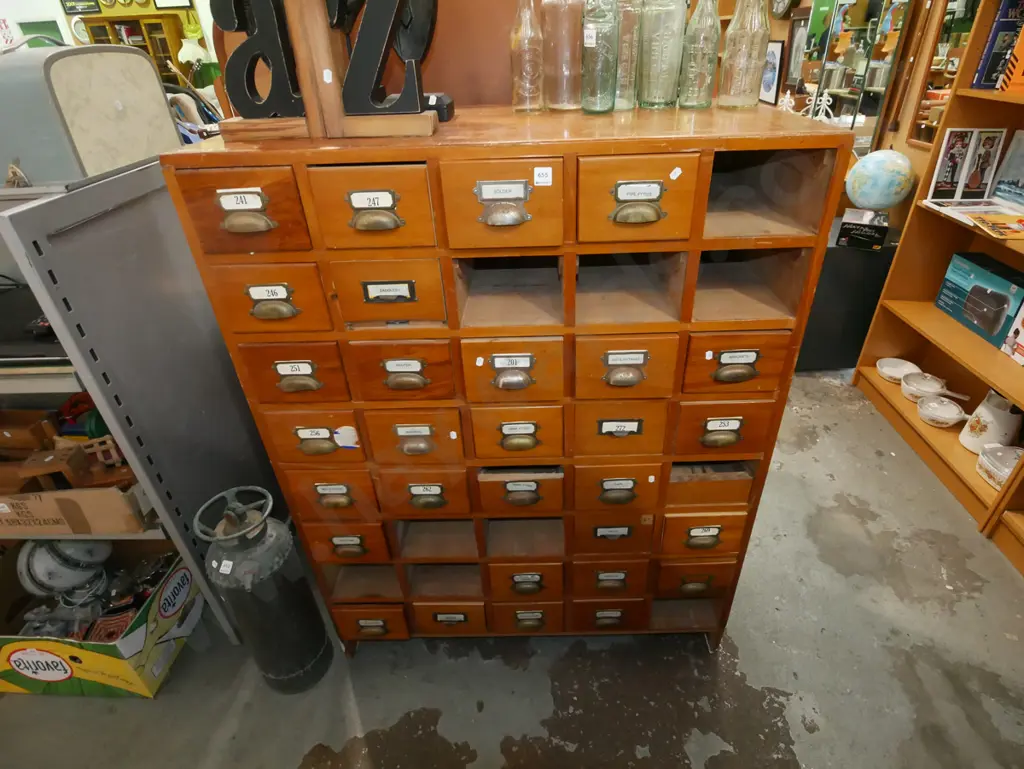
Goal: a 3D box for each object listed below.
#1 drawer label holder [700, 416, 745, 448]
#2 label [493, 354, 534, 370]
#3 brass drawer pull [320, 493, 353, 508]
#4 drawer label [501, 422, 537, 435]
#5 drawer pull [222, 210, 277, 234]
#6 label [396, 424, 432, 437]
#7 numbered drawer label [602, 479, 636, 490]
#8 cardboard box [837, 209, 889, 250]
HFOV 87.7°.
[{"bbox_3d":[0.407,0.093,1.033,0.081,0.059,0.020,-2,32,3],"label":"drawer label holder"},{"bbox_3d":[0.002,-0.041,0.962,0.074,0.028,0.004,-2,32,3],"label":"label"},{"bbox_3d":[-0.379,0.252,1.150,0.070,0.027,0.018,-2,32,3],"label":"brass drawer pull"},{"bbox_3d":[0.013,0.083,1.007,0.068,0.027,0.005,-3,32,2],"label":"drawer label"},{"bbox_3d":[-0.391,-0.242,0.794,0.076,0.029,0.021,-3,32,2],"label":"drawer pull"},{"bbox_3d":[-0.185,0.087,1.010,0.068,0.027,0.005,-3,32,2],"label":"label"},{"bbox_3d":[0.222,0.210,1.116,0.071,0.028,0.004,-2,32,3],"label":"numbered drawer label"},{"bbox_3d":[1.507,-0.662,2.276,0.157,0.100,0.220,17,38,30],"label":"cardboard box"}]

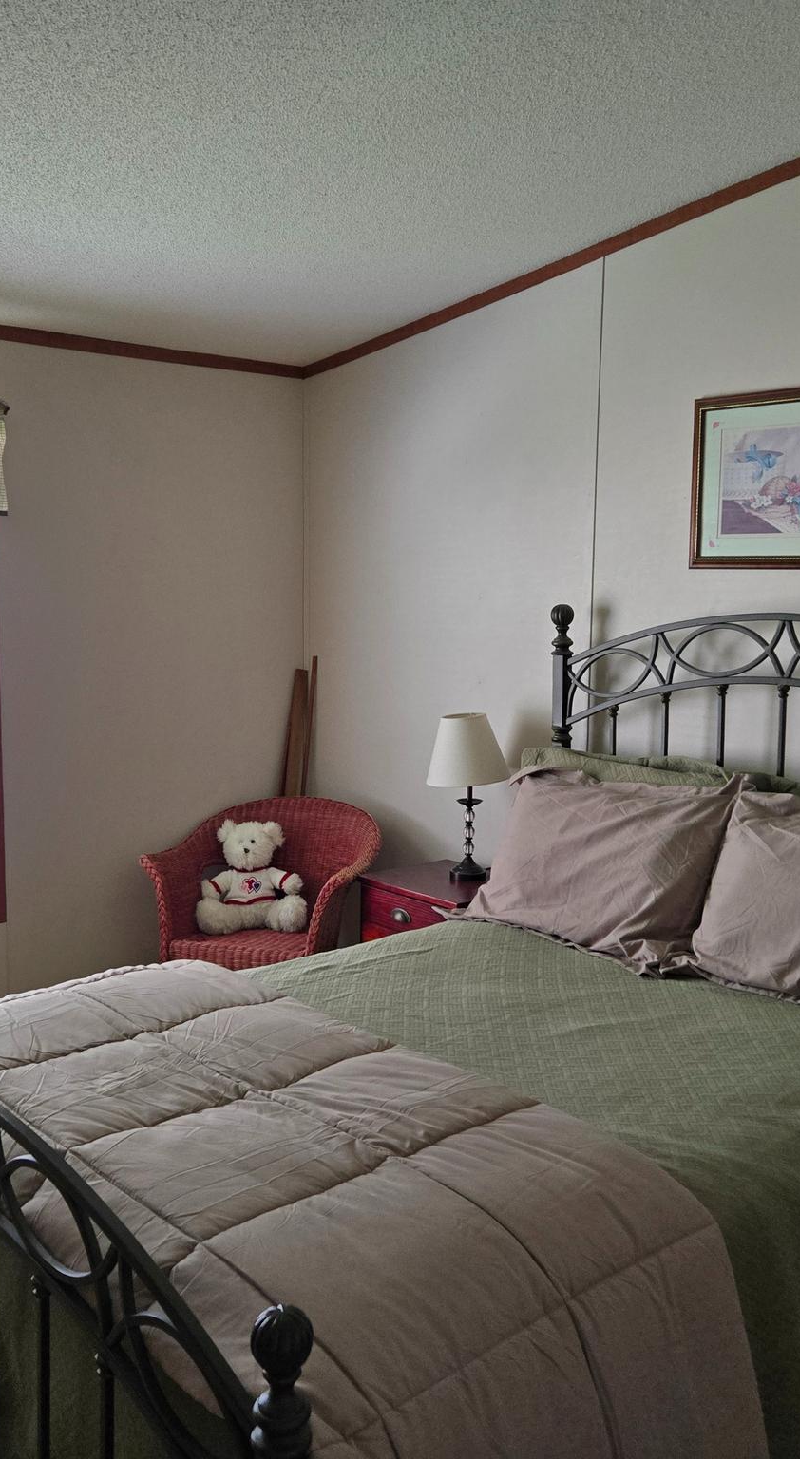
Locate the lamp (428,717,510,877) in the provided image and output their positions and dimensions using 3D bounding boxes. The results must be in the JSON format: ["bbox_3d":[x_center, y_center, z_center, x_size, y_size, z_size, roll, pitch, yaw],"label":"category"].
[{"bbox_3d":[0.190,0.194,3.660,0.240,0.458,0.240,0,7,0],"label":"lamp"}]

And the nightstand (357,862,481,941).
[{"bbox_3d":[0.137,0.726,3.680,0.335,0.603,0.440,-5,9,-38],"label":"nightstand"}]

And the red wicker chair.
[{"bbox_3d":[-0.380,0.618,3.903,0.650,0.755,0.580,2,7,16],"label":"red wicker chair"}]

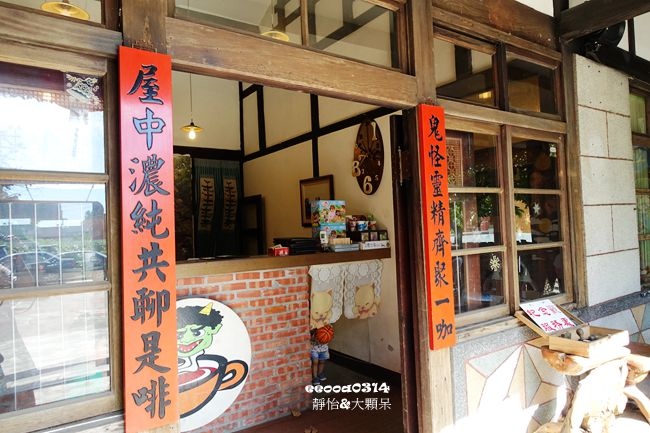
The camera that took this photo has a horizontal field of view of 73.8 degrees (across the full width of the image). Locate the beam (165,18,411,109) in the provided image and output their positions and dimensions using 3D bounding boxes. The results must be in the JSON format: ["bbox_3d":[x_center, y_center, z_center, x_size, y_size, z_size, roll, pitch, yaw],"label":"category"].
[{"bbox_3d":[-0.085,-0.706,2.144,1.368,0.175,0.115,0,-3,-33],"label":"beam"}]

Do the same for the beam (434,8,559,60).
[{"bbox_3d":[1.207,-1.215,2.992,1.396,0.072,0.090,0,-3,-33],"label":"beam"}]

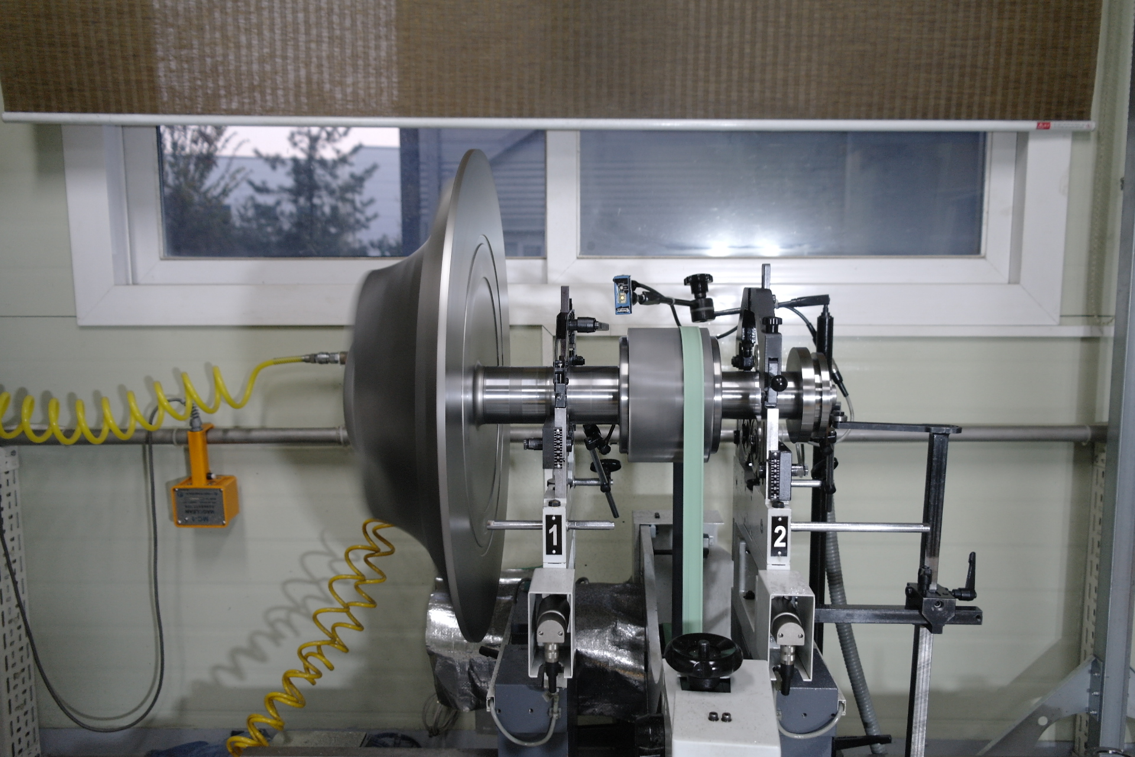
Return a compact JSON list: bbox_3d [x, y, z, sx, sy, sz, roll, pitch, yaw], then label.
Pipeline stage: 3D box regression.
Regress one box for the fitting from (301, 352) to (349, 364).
[{"bbox_3d":[-0.508,-0.042,1.920,0.103,0.026,0.026,0,7,2],"label":"fitting"}]

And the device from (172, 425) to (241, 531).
[{"bbox_3d":[-0.773,0.204,1.947,0.112,0.212,0.073,0,13,0],"label":"device"}]

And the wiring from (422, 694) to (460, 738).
[{"bbox_3d":[-0.271,0.717,1.960,0.083,0.105,0.050,0,7,2],"label":"wiring"}]

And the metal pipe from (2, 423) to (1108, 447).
[{"bbox_3d":[-0.048,0.121,1.940,2.352,0.036,0.036,0,7,2],"label":"metal pipe"}]

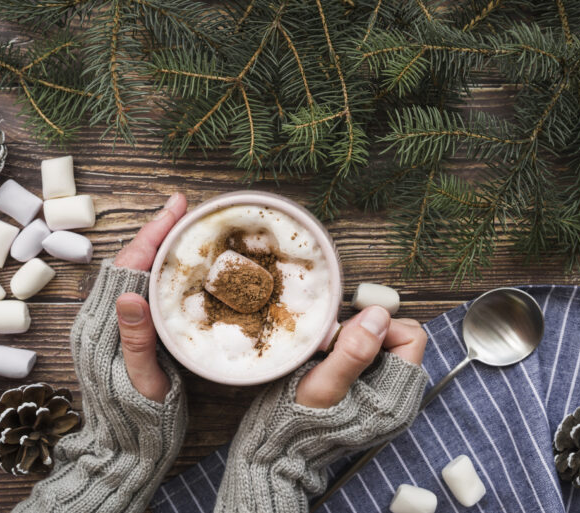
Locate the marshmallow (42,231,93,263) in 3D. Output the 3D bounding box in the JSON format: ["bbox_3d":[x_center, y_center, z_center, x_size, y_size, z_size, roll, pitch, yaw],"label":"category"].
[{"bbox_3d":[-0.148,-0.007,0.540,0.032,0.021,0.018,14,90,0],"label":"marshmallow"}]

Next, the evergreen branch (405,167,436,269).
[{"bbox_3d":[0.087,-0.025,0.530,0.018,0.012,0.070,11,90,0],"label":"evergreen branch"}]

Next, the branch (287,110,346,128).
[{"bbox_3d":[0.018,-0.087,0.518,0.038,0.012,0.011,-17,90,0],"label":"branch"}]

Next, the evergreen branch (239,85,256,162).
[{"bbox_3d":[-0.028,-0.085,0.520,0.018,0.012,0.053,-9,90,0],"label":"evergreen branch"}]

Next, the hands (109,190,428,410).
[{"bbox_3d":[-0.013,0.027,0.497,0.195,0.080,0.135,0,90,0],"label":"hands"}]

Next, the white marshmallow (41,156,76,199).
[{"bbox_3d":[-0.154,-0.052,0.540,0.021,0.020,0.027,-4,90,0],"label":"white marshmallow"}]

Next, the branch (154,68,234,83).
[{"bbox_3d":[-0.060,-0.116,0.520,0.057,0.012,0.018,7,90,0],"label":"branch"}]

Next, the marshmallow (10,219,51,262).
[{"bbox_3d":[-0.172,-0.011,0.540,0.017,0.020,0.027,43,90,0],"label":"marshmallow"}]

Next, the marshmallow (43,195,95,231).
[{"bbox_3d":[-0.147,-0.029,0.539,0.030,0.021,0.021,-5,90,0],"label":"marshmallow"}]

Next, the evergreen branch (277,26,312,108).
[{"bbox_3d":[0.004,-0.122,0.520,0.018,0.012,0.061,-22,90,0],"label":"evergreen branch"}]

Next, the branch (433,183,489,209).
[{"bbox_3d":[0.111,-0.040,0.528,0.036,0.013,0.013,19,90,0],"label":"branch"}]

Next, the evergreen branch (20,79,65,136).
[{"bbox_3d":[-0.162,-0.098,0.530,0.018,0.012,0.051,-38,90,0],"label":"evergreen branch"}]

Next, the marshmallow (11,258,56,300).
[{"bbox_3d":[-0.171,0.015,0.540,0.029,0.021,0.019,-41,90,0],"label":"marshmallow"}]

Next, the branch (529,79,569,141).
[{"bbox_3d":[0.167,-0.095,0.525,0.013,0.014,0.042,28,90,0],"label":"branch"}]

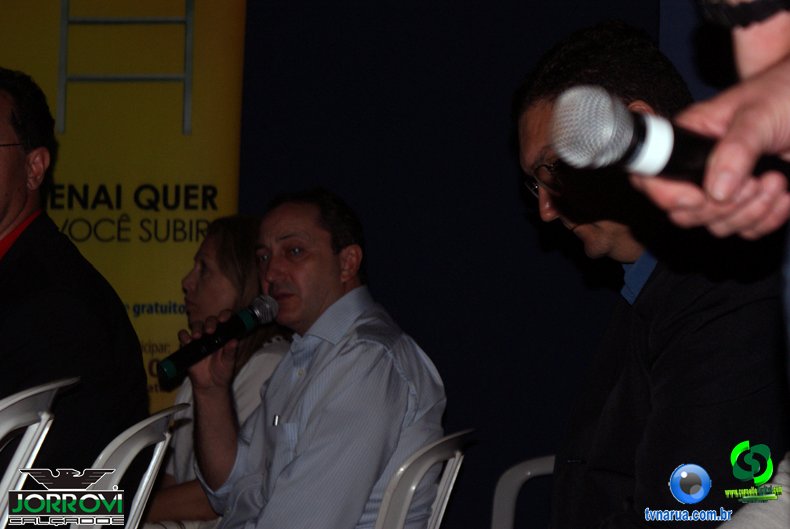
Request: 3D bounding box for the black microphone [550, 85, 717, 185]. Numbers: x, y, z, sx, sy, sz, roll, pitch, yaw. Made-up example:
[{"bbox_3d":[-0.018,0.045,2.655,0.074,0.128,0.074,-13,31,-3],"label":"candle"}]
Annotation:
[{"bbox_3d":[0.210,-0.065,1.477,0.248,0.051,0.051,13,-17,-16],"label":"black microphone"}]

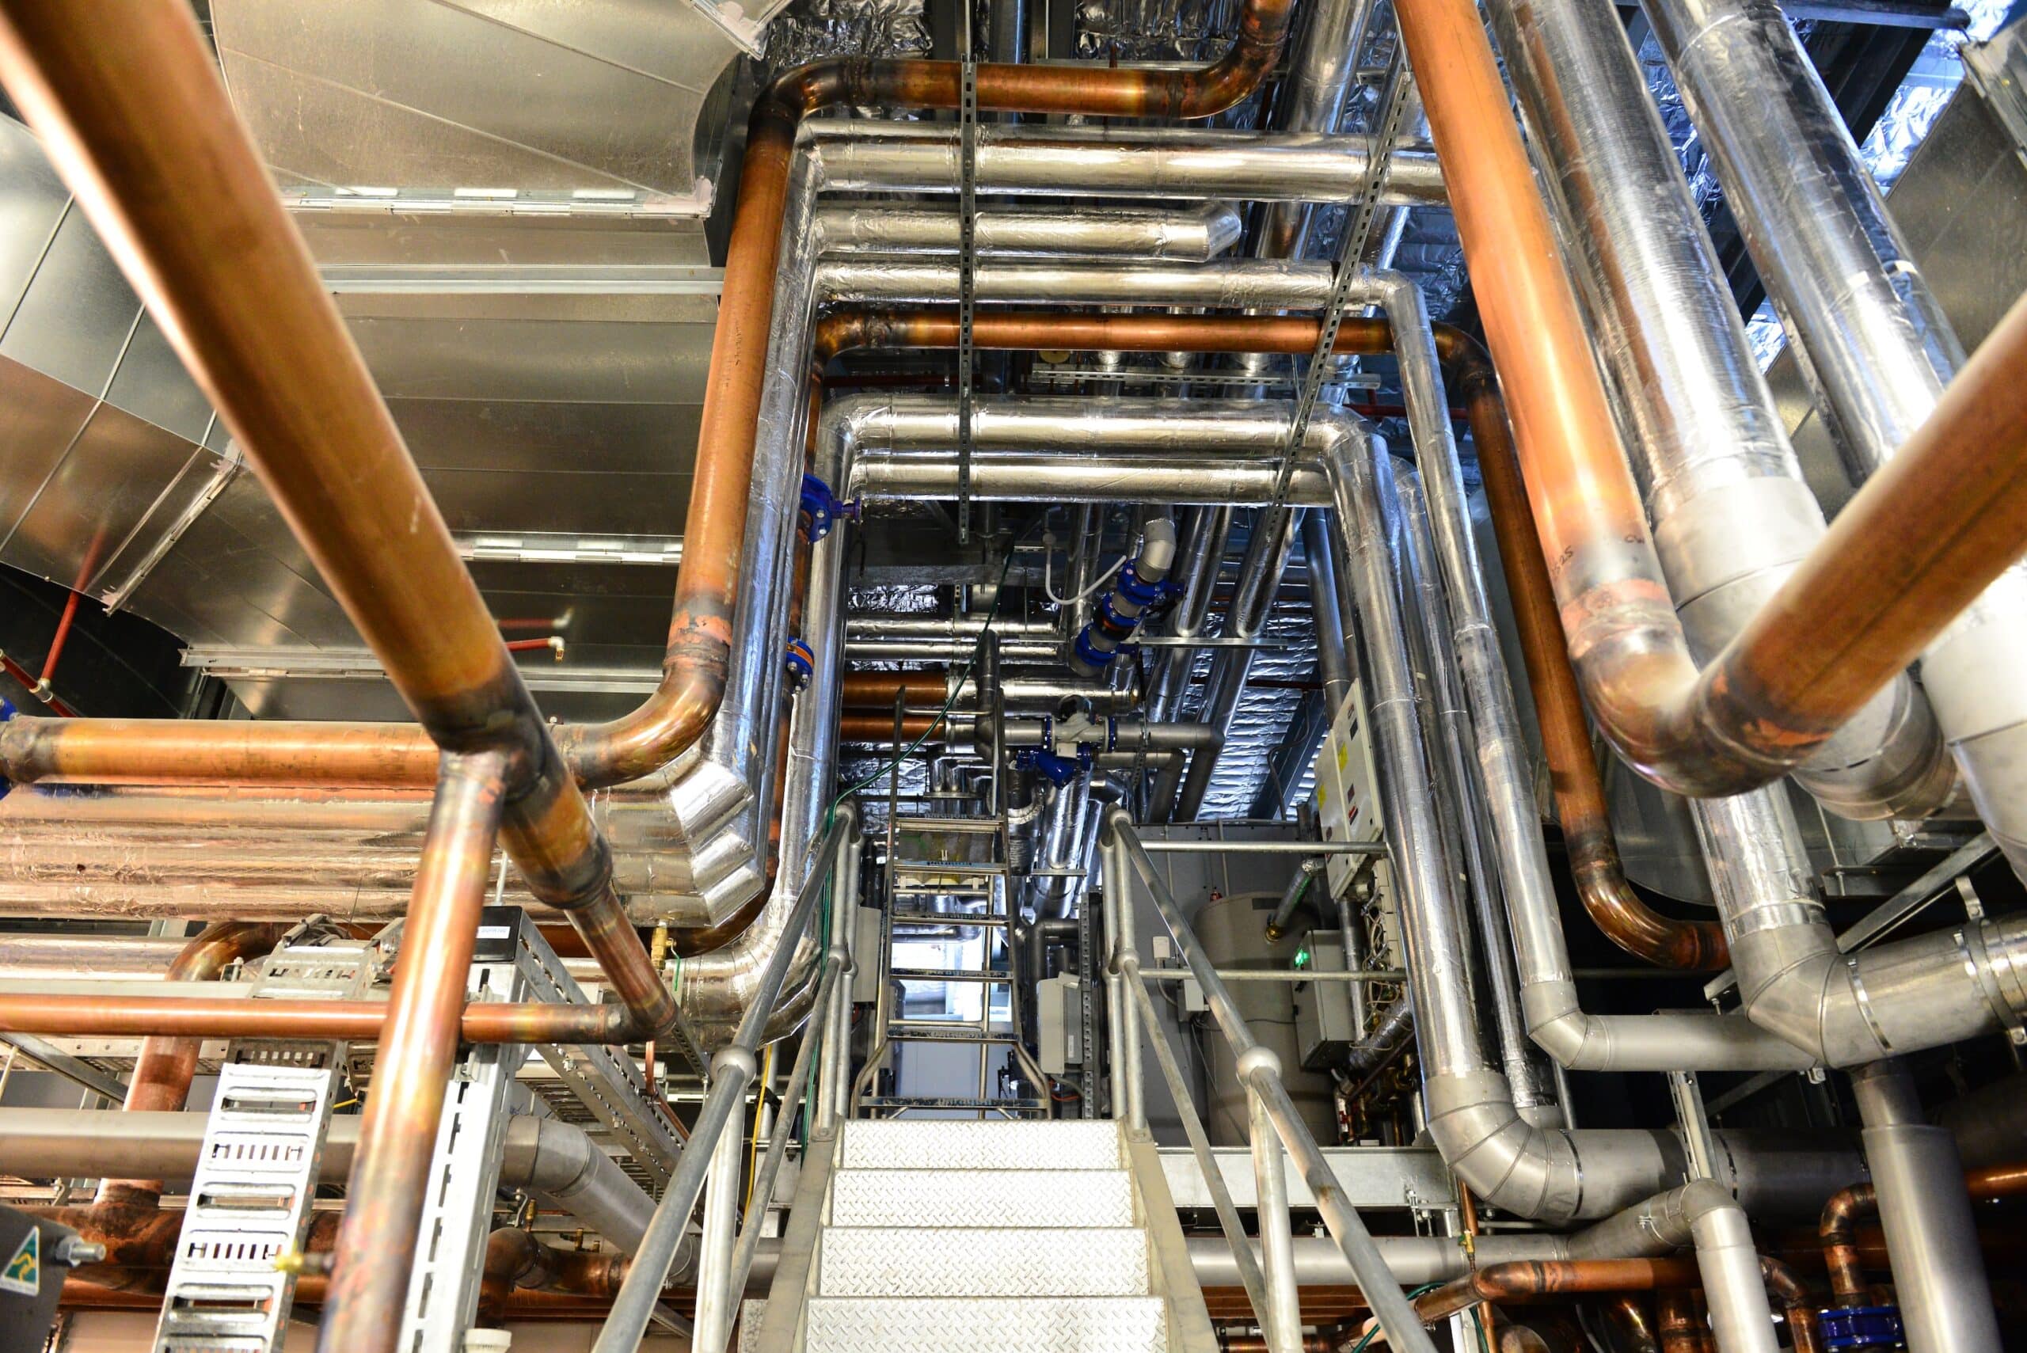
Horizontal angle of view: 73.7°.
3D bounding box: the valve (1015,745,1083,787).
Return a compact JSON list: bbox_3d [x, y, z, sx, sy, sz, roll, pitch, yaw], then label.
[{"bbox_3d":[0.222,0.533,8.050,0.390,0.210,0.180,0,-31,0],"label":"valve"}]

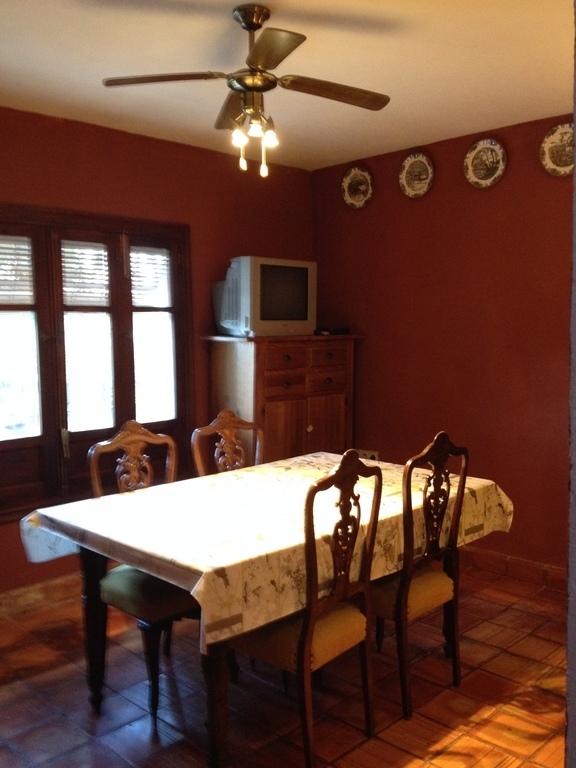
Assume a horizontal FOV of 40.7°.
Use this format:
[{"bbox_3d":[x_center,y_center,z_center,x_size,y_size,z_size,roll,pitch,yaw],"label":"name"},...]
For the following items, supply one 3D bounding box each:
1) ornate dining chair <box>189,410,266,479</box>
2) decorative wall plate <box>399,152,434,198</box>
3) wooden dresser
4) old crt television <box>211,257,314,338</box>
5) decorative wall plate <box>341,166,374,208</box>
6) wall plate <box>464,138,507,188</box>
[{"bbox_3d":[-0.126,0.666,3.584,0.490,1.063,0.540,-5,6,-40],"label":"ornate dining chair"},{"bbox_3d":[0.791,-1.279,4.771,0.030,0.272,0.272,-5,7,-42],"label":"decorative wall plate"},{"bbox_3d":[-0.009,0.383,5.032,0.430,1.379,1.020,4,7,43],"label":"wooden dresser"},{"bbox_3d":[-0.176,-0.523,4.817,0.450,0.467,0.576,4,7,43],"label":"old crt television"},{"bbox_3d":[0.461,-1.298,5.135,0.030,0.270,0.270,-5,7,-42],"label":"decorative wall plate"},{"bbox_3d":[1.123,-1.250,4.407,0.030,0.275,0.275,-5,7,-42],"label":"wall plate"}]

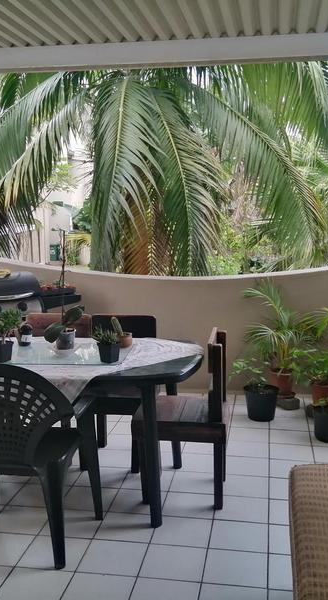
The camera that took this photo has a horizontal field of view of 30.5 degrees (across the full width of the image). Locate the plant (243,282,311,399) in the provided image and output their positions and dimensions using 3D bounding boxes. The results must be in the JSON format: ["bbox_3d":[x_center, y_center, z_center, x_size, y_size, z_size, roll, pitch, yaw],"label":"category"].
[{"bbox_3d":[0.899,0.300,4.815,0.536,0.917,0.460,1,7,10],"label":"plant"}]

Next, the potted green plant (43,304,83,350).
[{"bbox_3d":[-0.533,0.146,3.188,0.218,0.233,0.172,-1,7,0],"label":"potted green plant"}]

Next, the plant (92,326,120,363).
[{"bbox_3d":[-0.294,0.228,3.098,0.144,0.173,0.130,1,7,10],"label":"plant"}]

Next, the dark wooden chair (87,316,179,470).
[{"bbox_3d":[-0.273,0.523,3.475,0.415,0.815,0.466,0,7,10],"label":"dark wooden chair"}]

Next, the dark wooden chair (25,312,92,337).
[{"bbox_3d":[-0.703,0.553,3.754,0.425,0.868,0.470,1,7,10],"label":"dark wooden chair"}]

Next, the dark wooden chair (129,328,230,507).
[{"bbox_3d":[0.106,0.572,3.056,0.466,0.815,0.420,0,7,10],"label":"dark wooden chair"}]

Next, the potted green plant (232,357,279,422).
[{"bbox_3d":[0.685,0.652,4.506,0.356,0.466,0.310,1,7,10],"label":"potted green plant"}]

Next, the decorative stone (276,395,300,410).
[{"bbox_3d":[0.979,0.811,4.802,0.219,0.075,0.190,1,7,10],"label":"decorative stone"}]

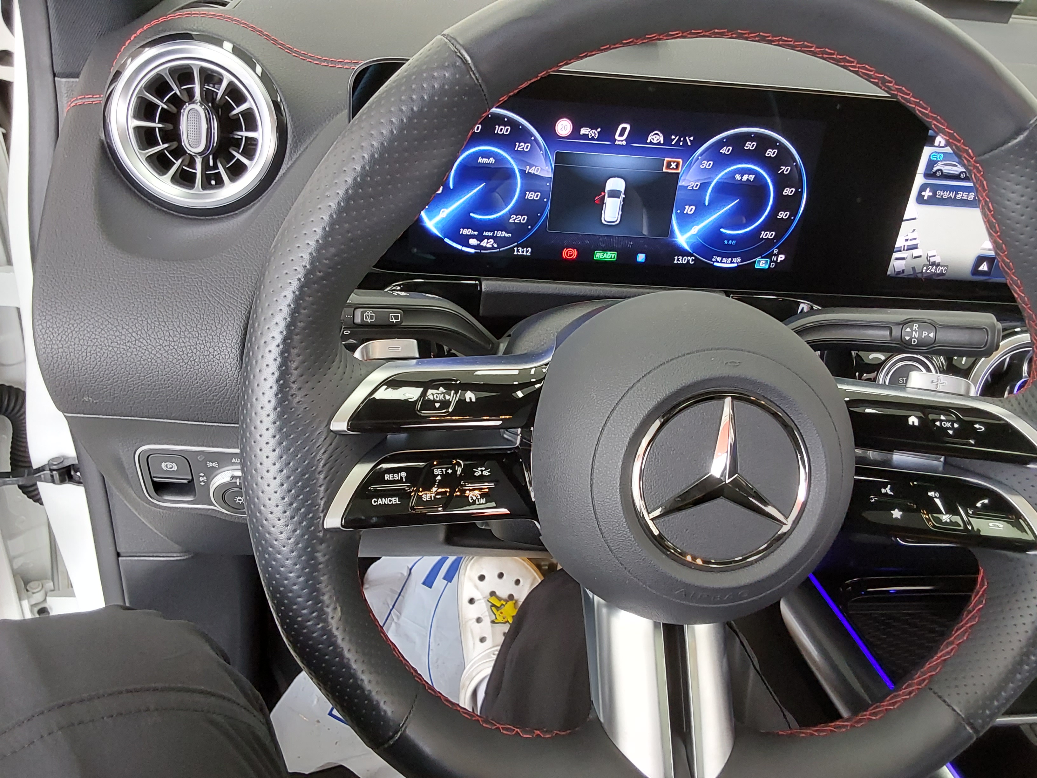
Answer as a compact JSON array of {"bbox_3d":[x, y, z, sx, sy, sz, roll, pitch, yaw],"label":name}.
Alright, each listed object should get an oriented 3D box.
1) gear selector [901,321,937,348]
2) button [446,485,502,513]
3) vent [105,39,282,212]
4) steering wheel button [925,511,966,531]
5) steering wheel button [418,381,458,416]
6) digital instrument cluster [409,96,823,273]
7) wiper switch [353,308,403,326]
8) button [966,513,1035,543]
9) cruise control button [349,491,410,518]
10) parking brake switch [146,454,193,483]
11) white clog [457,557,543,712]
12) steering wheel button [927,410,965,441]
[{"bbox_3d":[0.209,-0.028,0.438,0.021,0.015,0.006,3,6,-8],"label":"gear selector"},{"bbox_3d":[-0.018,0.045,0.343,0.024,0.011,0.005,1,-3,-26],"label":"button"},{"bbox_3d":[-0.191,-0.155,0.494,0.100,0.100,0.030,2,13,-8],"label":"vent"},{"bbox_3d":[0.185,0.057,0.363,0.017,0.010,0.005,5,-4,10],"label":"steering wheel button"},{"bbox_3d":[-0.032,0.004,0.336,0.017,0.014,0.005,1,-3,-26],"label":"steering wheel button"},{"bbox_3d":[0.059,-0.120,0.501,0.244,0.092,0.014,2,25,-8],"label":"digital instrument cluster"},{"bbox_3d":[-0.068,-0.035,0.404,0.025,0.009,0.006,3,6,-8],"label":"wiper switch"},{"bbox_3d":[0.206,0.059,0.358,0.026,0.011,0.005,5,-4,10],"label":"button"},{"bbox_3d":[-0.054,0.044,0.324,0.025,0.010,0.005,1,-3,-26],"label":"cruise control button"},{"bbox_3d":[-0.228,0.052,0.550,0.027,0.025,0.012,2,30,-8],"label":"parking brake switch"},{"bbox_3d":[-0.014,0.280,0.960,0.109,0.105,0.278,4,56,-4],"label":"white clog"},{"bbox_3d":[0.186,0.016,0.366,0.017,0.014,0.005,5,-4,10],"label":"steering wheel button"}]

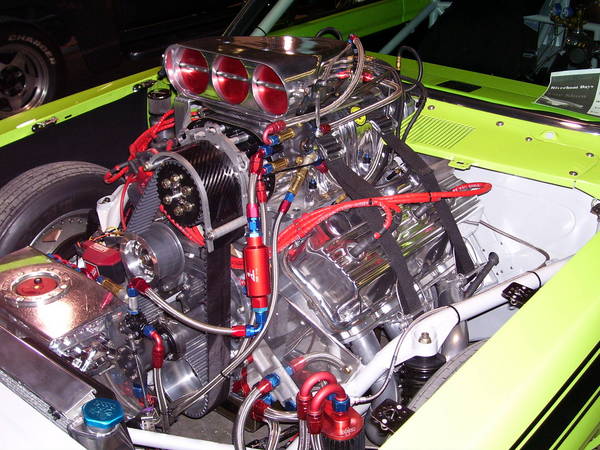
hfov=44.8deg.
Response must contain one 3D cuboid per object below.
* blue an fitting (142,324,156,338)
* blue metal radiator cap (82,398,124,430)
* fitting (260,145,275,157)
[{"bbox_3d":[-0.283,0.200,1.370,0.019,0.021,0.021,21,34,35],"label":"blue an fitting"},{"bbox_3d":[-0.296,0.286,1.100,0.060,0.015,0.060,21,34,35],"label":"blue metal radiator cap"},{"bbox_3d":[-0.066,-0.150,1.470,0.022,0.022,0.020,21,34,35],"label":"fitting"}]

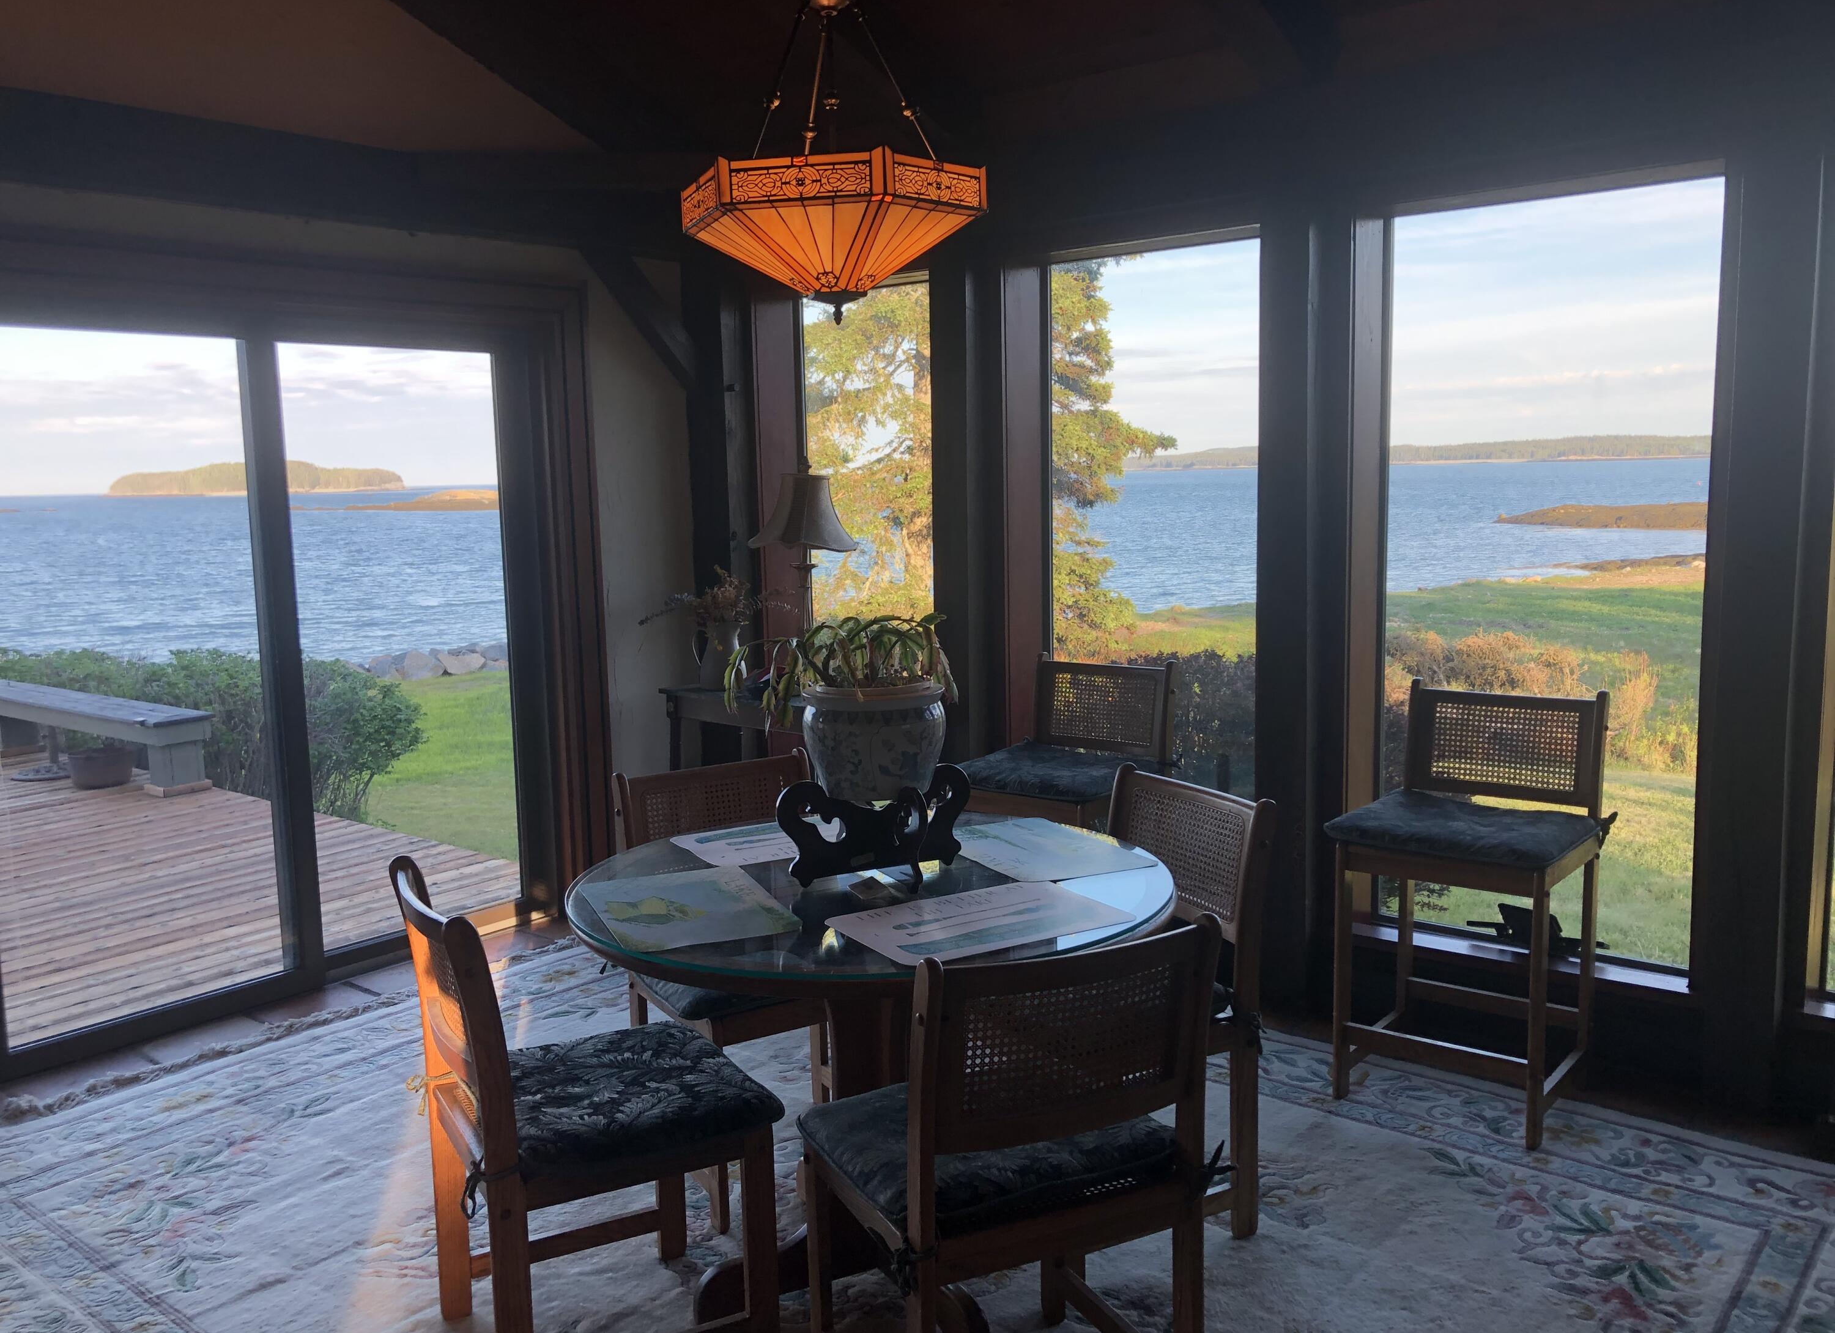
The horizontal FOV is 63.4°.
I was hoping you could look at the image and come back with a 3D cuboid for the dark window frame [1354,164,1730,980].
[{"bbox_3d":[1.563,-0.212,3.731,0.820,1.902,0.100,5,10,40],"label":"dark window frame"}]

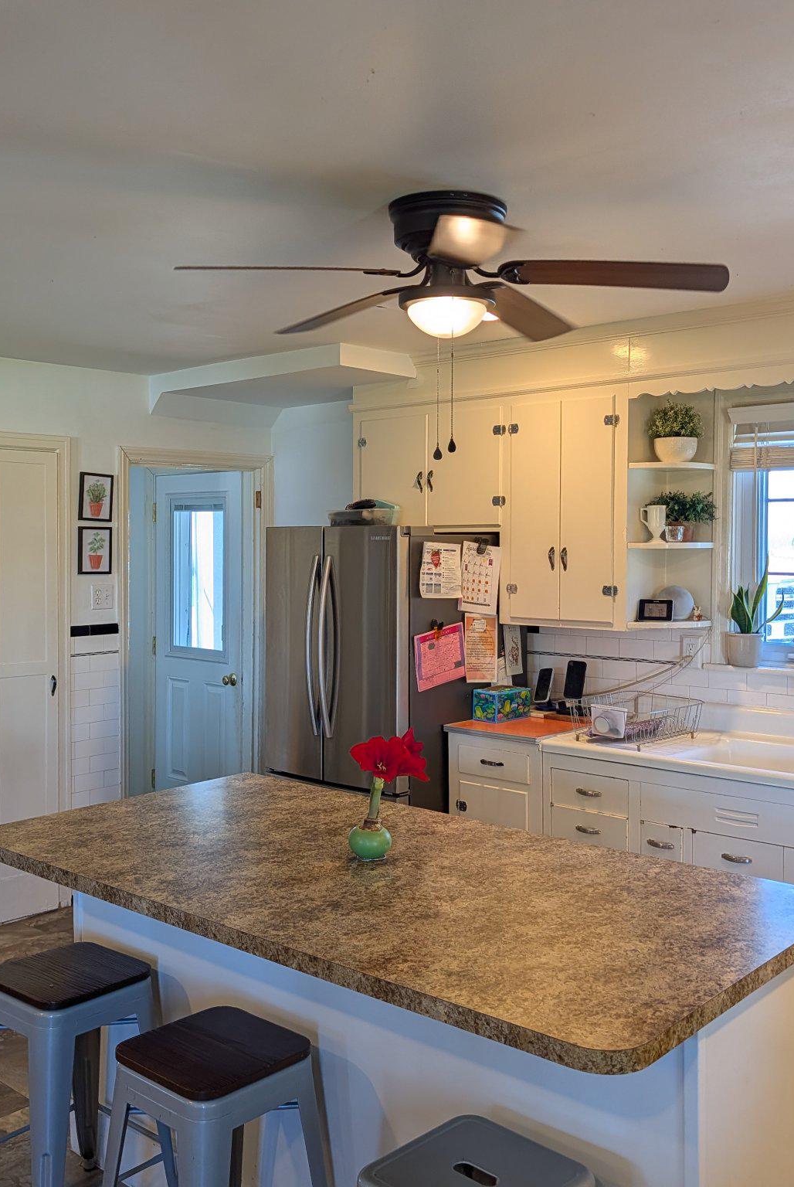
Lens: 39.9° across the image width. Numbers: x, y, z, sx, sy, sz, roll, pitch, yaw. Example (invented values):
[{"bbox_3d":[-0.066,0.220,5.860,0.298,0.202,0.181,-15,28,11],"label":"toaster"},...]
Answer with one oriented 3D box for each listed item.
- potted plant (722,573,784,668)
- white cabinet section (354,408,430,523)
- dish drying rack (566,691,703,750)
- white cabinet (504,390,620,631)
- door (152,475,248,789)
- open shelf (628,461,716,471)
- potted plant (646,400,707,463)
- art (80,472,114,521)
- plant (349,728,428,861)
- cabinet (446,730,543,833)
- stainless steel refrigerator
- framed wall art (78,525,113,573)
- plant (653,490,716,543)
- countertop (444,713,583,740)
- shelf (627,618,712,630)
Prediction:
[{"bbox_3d":[1.344,0.079,4.149,0.180,0.400,0.155,2,3,41],"label":"potted plant"},{"bbox_3d":[0.063,-0.566,5.110,0.462,0.533,0.310,2,3,41],"label":"white cabinet section"},{"bbox_3d":[0.881,0.468,4.039,0.340,0.136,0.430,3,3,45],"label":"dish drying rack"},{"bbox_3d":[0.748,-0.322,4.472,0.565,0.895,0.310,2,3,41],"label":"white cabinet"},{"bbox_3d":[-1.121,0.337,6.221,0.775,2.030,0.045,2,3,41],"label":"door"},{"bbox_3d":[1.057,-0.480,4.182,0.210,0.022,0.305,2,3,42],"label":"open shelf"},{"bbox_3d":[1.040,-0.603,4.067,0.212,0.232,0.208,2,3,41],"label":"potted plant"},{"bbox_3d":[-1.374,-0.439,5.005,0.022,0.216,0.168,2,0,41],"label":"art"},{"bbox_3d":[-0.021,0.457,2.494,0.185,0.288,0.160,0,2,0],"label":"plant"},{"bbox_3d":[0.573,1.001,4.490,0.477,0.888,0.575,2,3,42],"label":"cabinet"},{"bbox_3d":[-0.016,0.581,4.703,0.755,1.735,0.890,2,3,41],"label":"stainless steel refrigerator"},{"bbox_3d":[-1.379,-0.192,4.999,0.020,0.212,0.168,2,3,42],"label":"framed wall art"},{"bbox_3d":[1.081,-0.286,4.107,0.225,0.197,0.205,2,3,41],"label":"plant"},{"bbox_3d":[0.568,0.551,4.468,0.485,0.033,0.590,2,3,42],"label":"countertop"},{"bbox_3d":[1.052,0.118,4.208,0.200,0.024,0.305,2,3,42],"label":"shelf"}]

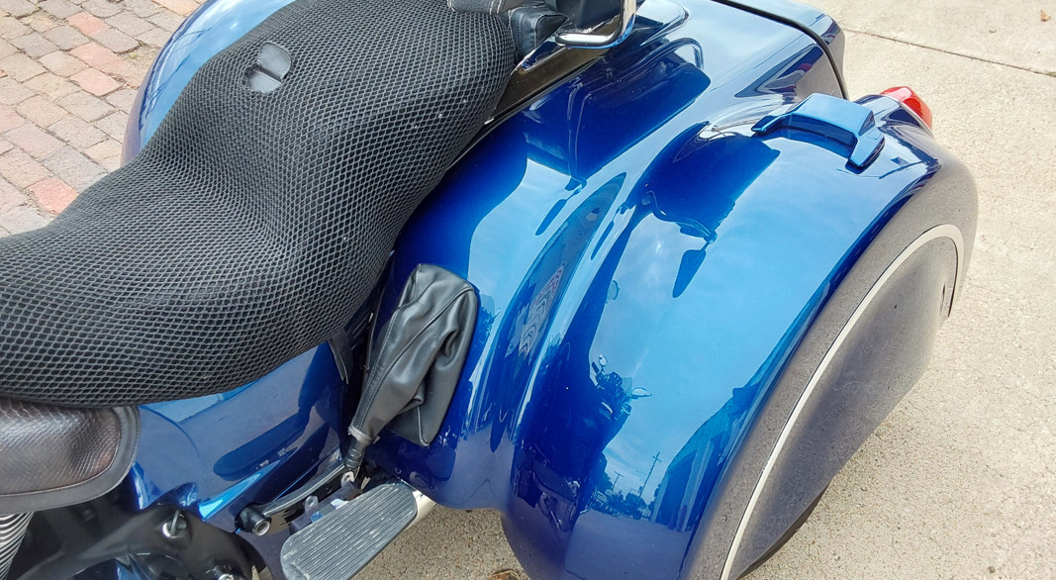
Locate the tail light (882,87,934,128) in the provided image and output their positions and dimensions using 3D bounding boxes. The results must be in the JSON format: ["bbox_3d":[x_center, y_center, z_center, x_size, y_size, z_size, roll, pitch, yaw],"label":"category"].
[{"bbox_3d":[0.641,-0.296,1.464,0.130,0.117,0.080,29,51,29],"label":"tail light"}]

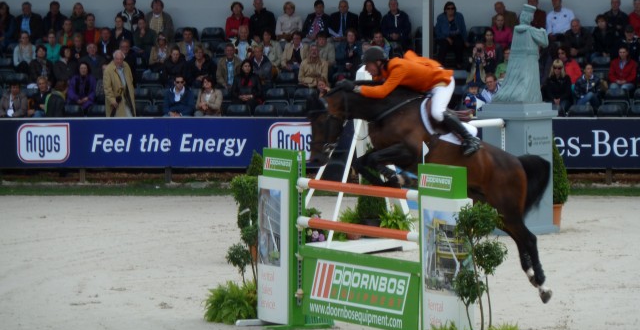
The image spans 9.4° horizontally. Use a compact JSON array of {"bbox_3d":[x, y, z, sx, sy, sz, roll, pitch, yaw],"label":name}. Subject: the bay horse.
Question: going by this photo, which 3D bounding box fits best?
[{"bbox_3d":[1.111,0.244,38.700,2.650,1.850,0.700,12,-2,-20],"label":"bay horse"}]

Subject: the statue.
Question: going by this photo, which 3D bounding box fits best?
[{"bbox_3d":[2.861,-1.591,55.400,0.600,1.430,0.620,2,3,37],"label":"statue"}]

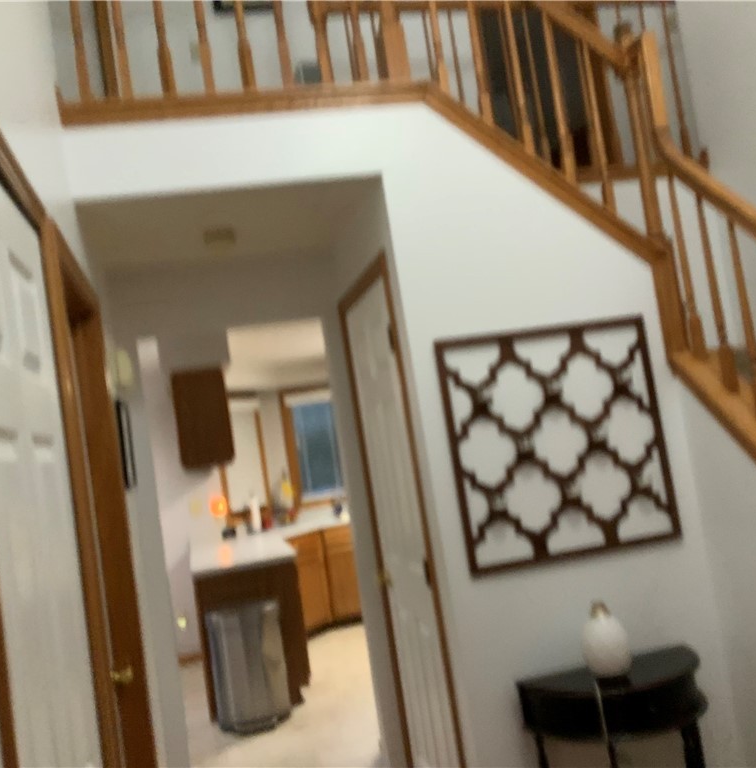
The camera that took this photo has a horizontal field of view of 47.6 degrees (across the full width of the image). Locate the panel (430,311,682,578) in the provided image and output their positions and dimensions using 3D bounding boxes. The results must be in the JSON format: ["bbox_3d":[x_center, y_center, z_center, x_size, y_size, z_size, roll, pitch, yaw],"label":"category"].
[{"bbox_3d":[0.595,0.186,2.773,0.735,0.745,0.022,-8,-4,-13],"label":"panel"}]

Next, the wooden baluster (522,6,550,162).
[{"bbox_3d":[0.771,-1.428,4.122,0.033,0.790,0.033,-8,-4,-13],"label":"wooden baluster"}]

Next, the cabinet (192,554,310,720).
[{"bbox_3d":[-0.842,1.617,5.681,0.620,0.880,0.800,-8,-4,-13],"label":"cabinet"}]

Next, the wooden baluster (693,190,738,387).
[{"bbox_3d":[1.068,-0.303,2.719,0.033,0.655,0.033,-8,-5,-13],"label":"wooden baluster"}]

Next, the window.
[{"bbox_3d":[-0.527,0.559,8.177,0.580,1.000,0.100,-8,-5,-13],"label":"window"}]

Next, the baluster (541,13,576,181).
[{"bbox_3d":[0.634,-0.986,2.999,0.033,0.655,0.033,-8,-5,-13],"label":"baluster"}]

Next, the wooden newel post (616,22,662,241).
[{"bbox_3d":[0.905,-0.877,2.973,0.043,0.750,0.043,-8,-4,-13],"label":"wooden newel post"}]

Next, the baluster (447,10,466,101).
[{"bbox_3d":[0.397,-1.381,4.027,0.033,0.780,0.033,-8,-5,-13],"label":"baluster"}]

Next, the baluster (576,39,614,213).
[{"bbox_3d":[0.762,-0.898,2.985,0.034,0.620,0.034,-8,-4,-13],"label":"baluster"}]

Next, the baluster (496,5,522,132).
[{"bbox_3d":[0.643,-1.425,4.094,0.033,0.770,0.033,-8,-4,-13],"label":"baluster"}]

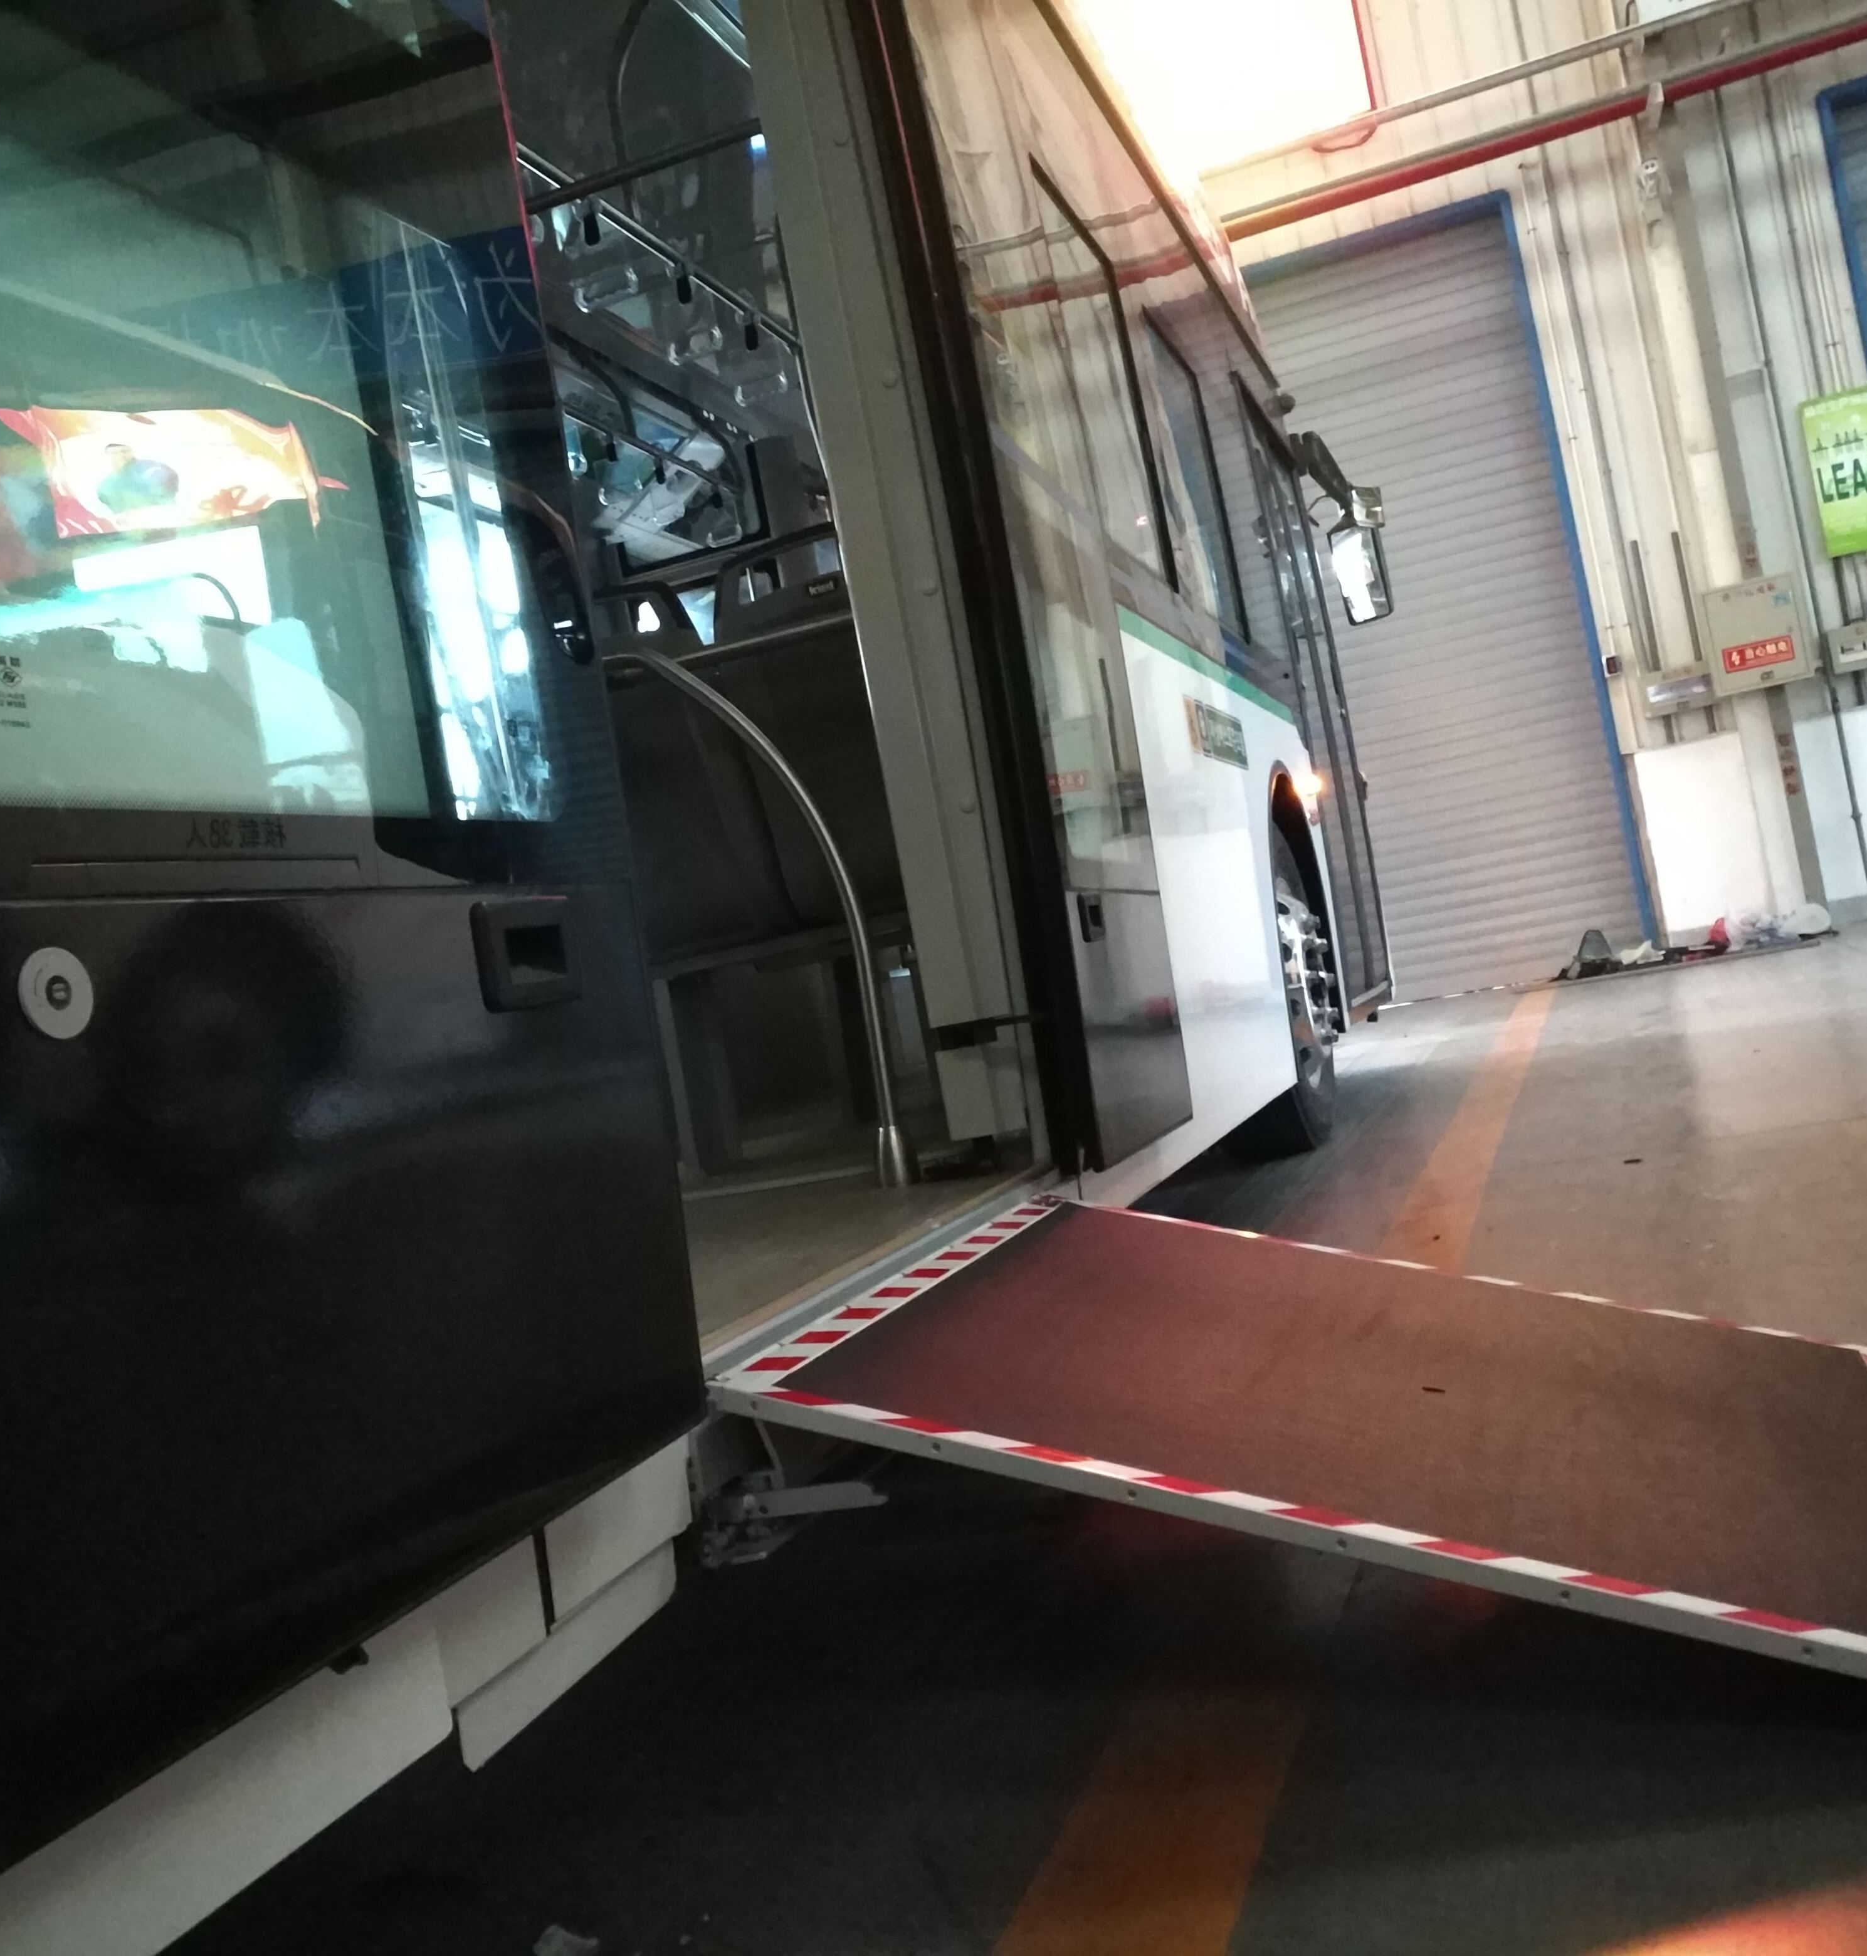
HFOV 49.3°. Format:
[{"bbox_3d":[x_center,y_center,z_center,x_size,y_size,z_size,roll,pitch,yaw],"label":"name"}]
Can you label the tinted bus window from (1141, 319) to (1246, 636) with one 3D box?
[{"bbox_3d":[0.714,-1.354,5.619,0.050,0.780,0.840,-11,-1,18],"label":"tinted bus window"}]

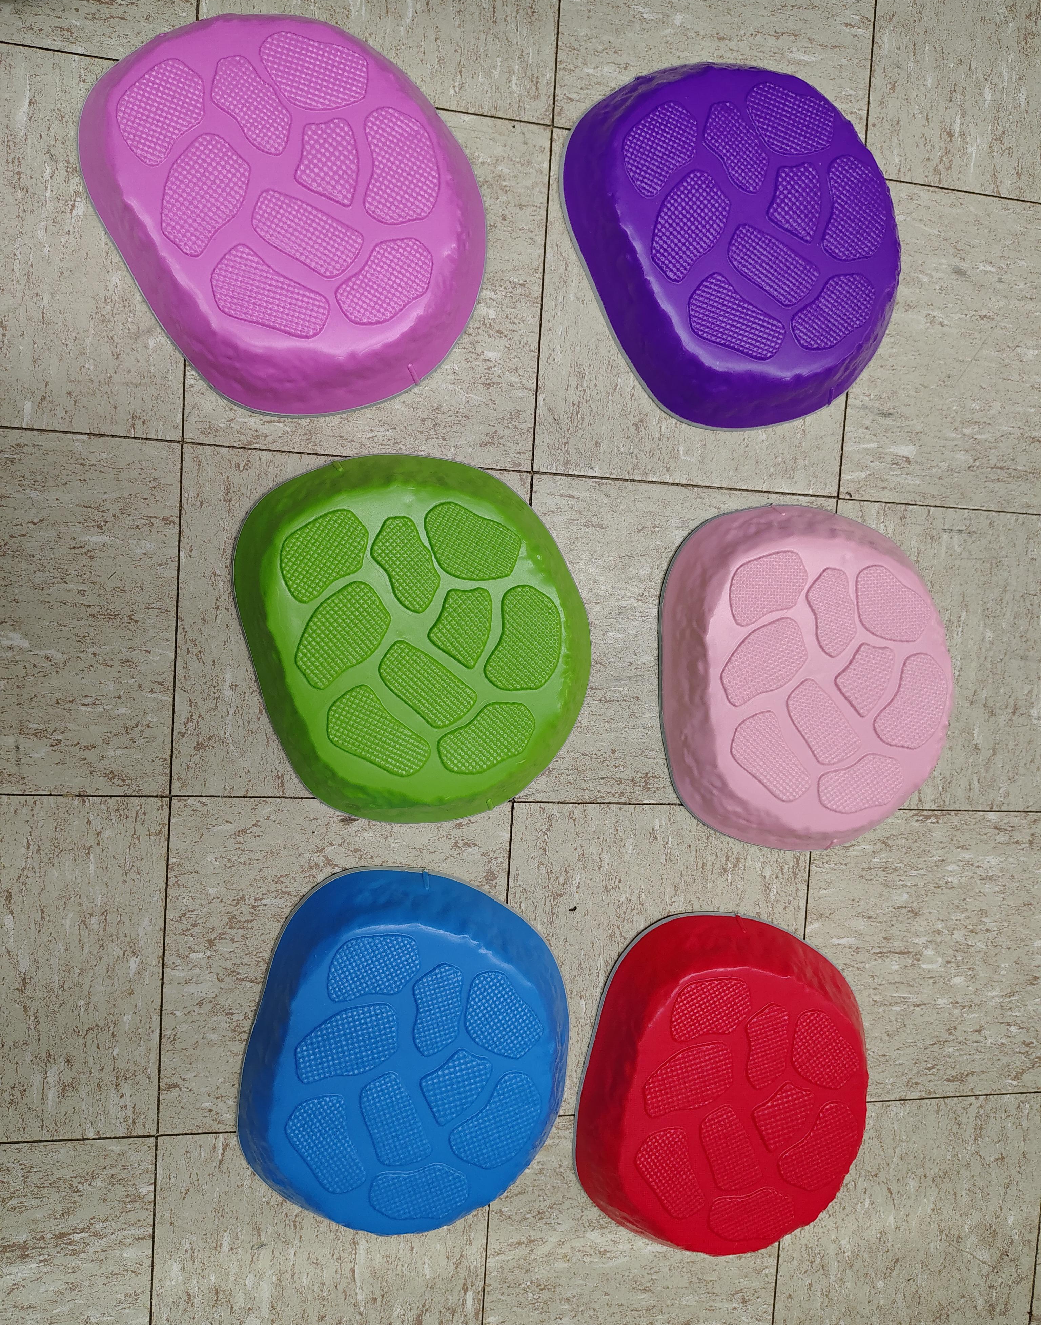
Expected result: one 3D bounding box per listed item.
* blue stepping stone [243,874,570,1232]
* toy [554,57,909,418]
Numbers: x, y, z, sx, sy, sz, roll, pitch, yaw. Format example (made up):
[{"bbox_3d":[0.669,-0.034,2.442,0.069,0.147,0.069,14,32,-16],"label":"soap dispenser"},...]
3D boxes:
[{"bbox_3d":[-0.093,0.368,0.869,0.304,0.056,0.342,16,91,-12],"label":"blue stepping stone"},{"bbox_3d":[0.214,-0.389,0.872,0.304,0.056,0.342,-26,99,-8],"label":"toy"}]

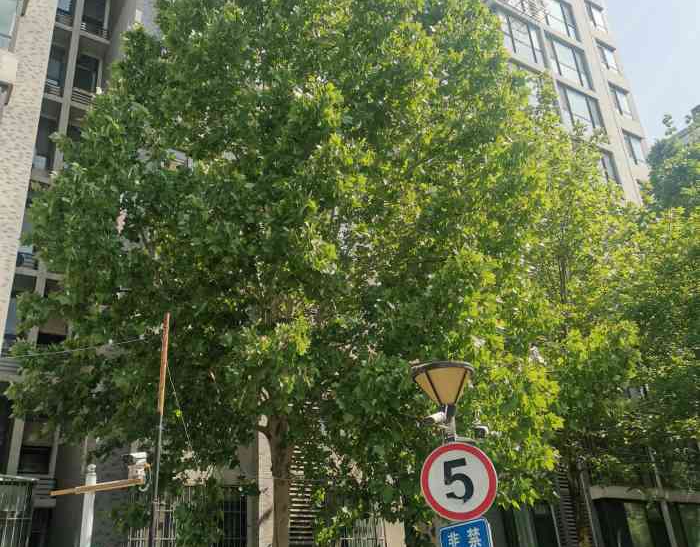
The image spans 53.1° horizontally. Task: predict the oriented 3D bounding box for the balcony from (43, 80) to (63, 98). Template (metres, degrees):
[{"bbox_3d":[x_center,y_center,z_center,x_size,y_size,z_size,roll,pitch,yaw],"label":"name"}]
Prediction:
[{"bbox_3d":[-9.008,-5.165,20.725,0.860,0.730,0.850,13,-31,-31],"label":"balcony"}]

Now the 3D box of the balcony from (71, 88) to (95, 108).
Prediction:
[{"bbox_3d":[-8.091,-4.973,21.303,0.898,0.774,0.850,13,-31,-31],"label":"balcony"}]

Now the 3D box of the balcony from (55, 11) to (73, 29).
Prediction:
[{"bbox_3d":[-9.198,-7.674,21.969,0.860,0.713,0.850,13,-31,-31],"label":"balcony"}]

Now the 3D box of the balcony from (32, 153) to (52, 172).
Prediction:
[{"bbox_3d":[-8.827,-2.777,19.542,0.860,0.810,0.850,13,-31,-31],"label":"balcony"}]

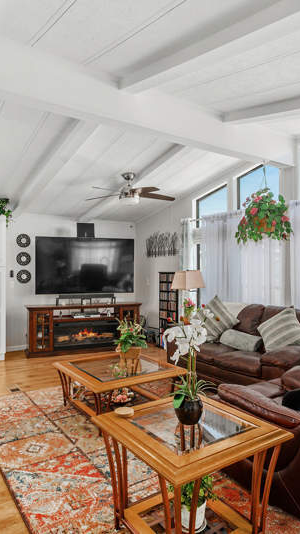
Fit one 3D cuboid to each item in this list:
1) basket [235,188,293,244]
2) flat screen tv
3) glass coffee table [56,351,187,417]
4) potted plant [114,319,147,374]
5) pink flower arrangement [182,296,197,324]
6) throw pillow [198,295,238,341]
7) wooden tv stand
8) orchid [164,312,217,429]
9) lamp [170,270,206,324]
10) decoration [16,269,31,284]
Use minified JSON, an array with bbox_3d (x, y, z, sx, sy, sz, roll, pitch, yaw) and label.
[{"bbox_3d":[1.334,-0.593,4.180,0.560,0.640,0.610,0,0,0],"label":"basket"},{"bbox_3d":[-1.094,-0.024,6.122,1.680,0.955,0.060,0,0,-17],"label":"flat screen tv"},{"bbox_3d":[-0.280,1.147,3.348,0.935,0.415,0.920,0,0,-34],"label":"glass coffee table"},{"bbox_3d":[-0.205,0.775,3.760,0.315,0.450,0.290,0,0,-34],"label":"potted plant"},{"bbox_3d":[0.553,0.605,4.980,0.185,0.385,0.175,0,0,0],"label":"pink flower arrangement"},{"bbox_3d":[0.832,0.644,4.450,0.430,0.420,0.150,49,8,23],"label":"throw pillow"},{"bbox_3d":[-1.064,1.003,5.886,1.820,0.760,0.420,0,-1,-15],"label":"wooden tv stand"},{"bbox_3d":[0.197,0.500,1.805,0.260,0.580,0.220,0,-1,6],"label":"orchid"},{"bbox_3d":[0.563,0.436,5.346,0.360,0.780,0.360,0,-1,-34],"label":"lamp"},{"bbox_3d":[-2.110,0.166,5.960,0.237,0.235,0.030,0,0,-34],"label":"decoration"}]

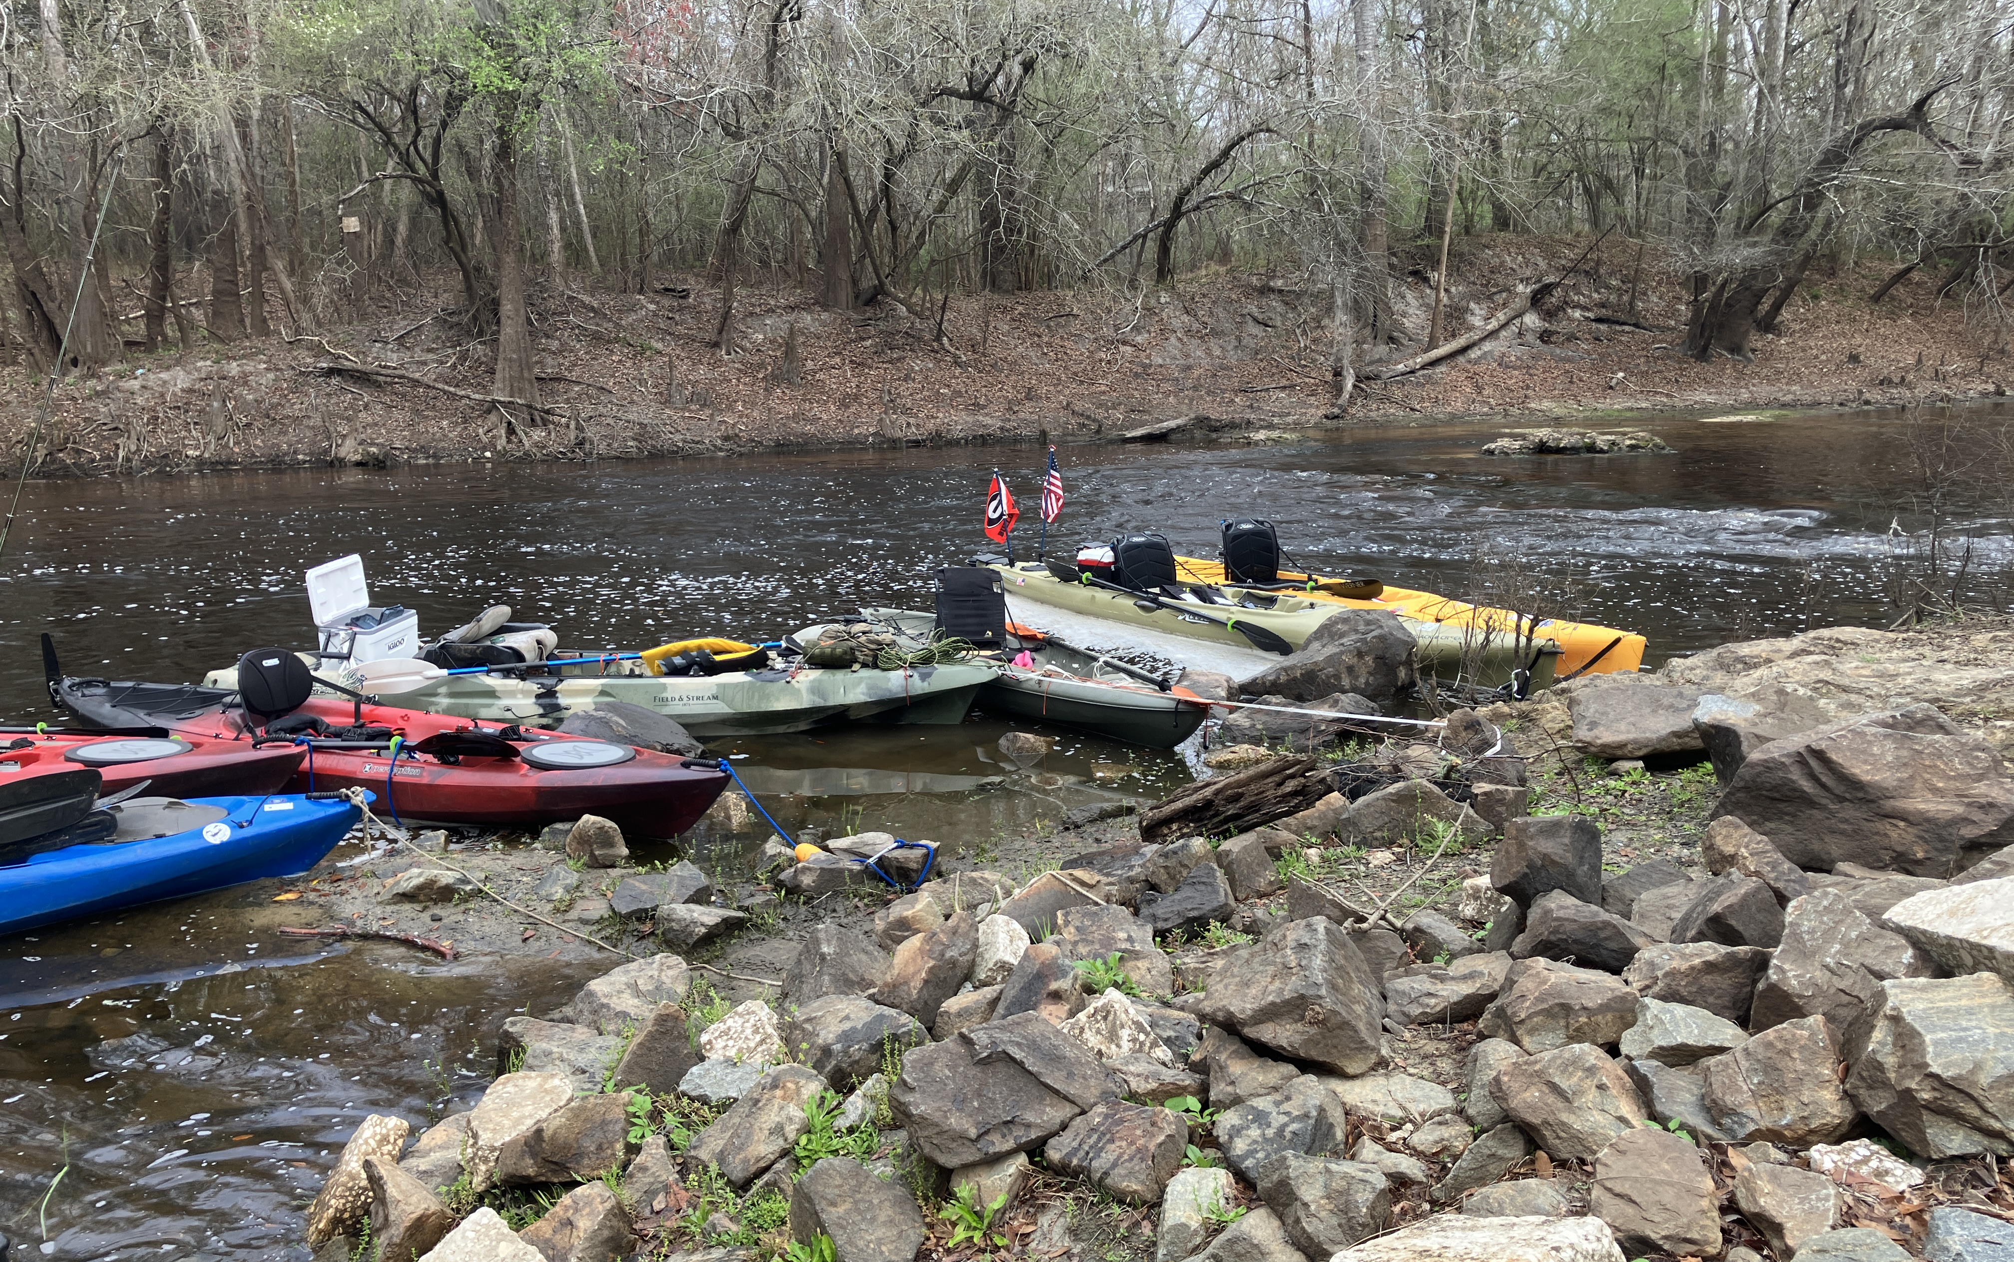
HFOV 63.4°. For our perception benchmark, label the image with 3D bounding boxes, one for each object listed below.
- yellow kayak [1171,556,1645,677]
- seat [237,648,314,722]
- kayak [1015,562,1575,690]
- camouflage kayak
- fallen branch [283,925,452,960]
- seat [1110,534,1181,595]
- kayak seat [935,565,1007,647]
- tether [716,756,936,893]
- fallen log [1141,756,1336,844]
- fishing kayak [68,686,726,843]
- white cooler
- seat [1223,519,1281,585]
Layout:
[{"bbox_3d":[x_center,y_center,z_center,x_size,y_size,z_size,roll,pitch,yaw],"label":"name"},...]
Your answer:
[{"bbox_3d":[1.981,-0.108,9.355,0.830,0.390,3.750,-9,15,-34],"label":"yellow kayak"},{"bbox_3d":[-3.148,0.234,7.018,0.180,0.330,0.400,5,12,23],"label":"seat"},{"bbox_3d":[1.346,-0.035,9.894,4.099,0.390,0.730,10,15,39],"label":"kayak"},{"bbox_3d":[-1.870,0.325,7.511,3.660,0.370,0.780,0,12,1],"label":"camouflage kayak"},{"bbox_3d":[-1.949,0.940,4.982,0.640,0.060,0.110,4,13,19],"label":"fallen branch"},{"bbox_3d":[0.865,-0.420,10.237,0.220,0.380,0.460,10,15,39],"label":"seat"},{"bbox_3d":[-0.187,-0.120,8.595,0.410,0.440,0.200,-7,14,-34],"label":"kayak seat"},{"bbox_3d":[-0.642,0.646,5.632,0.974,0.290,0.239,8,15,35],"label":"tether"},{"bbox_3d":[0.819,0.588,6.016,0.780,0.230,0.230,-5,13,-23],"label":"fallen log"},{"bbox_3d":[-2.591,0.524,6.521,3.530,0.360,0.760,5,13,24],"label":"fishing kayak"},{"bbox_3d":[-3.004,-0.025,7.598,0.360,0.590,0.430,4,13,18],"label":"white cooler"},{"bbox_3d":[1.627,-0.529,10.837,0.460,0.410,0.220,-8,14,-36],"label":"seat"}]

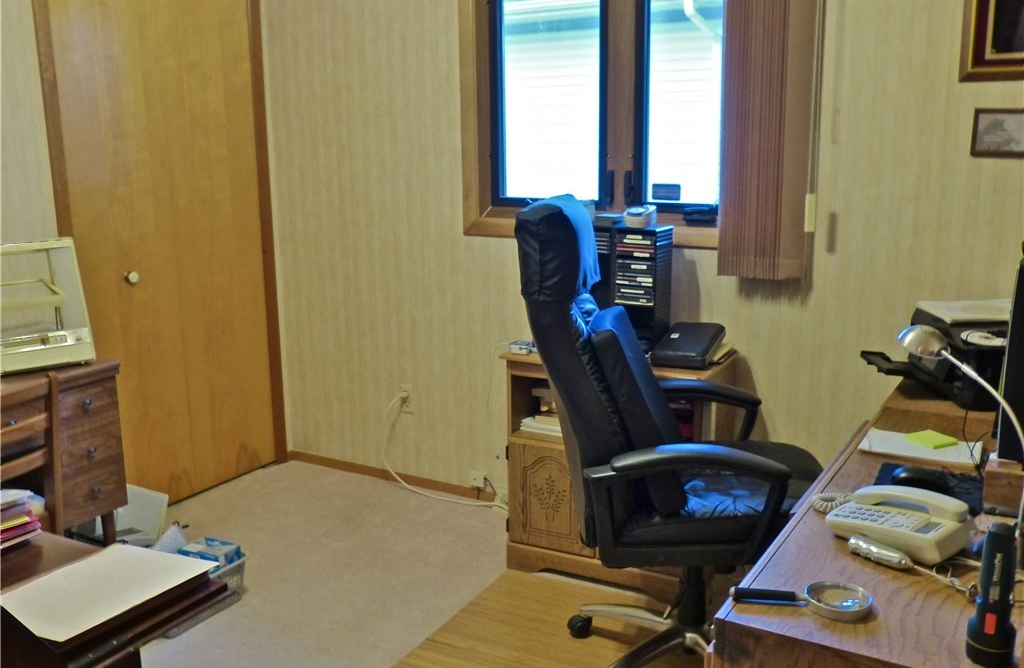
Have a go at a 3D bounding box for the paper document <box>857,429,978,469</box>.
[{"bbox_3d":[0.851,0.236,1.966,0.222,0.009,0.157,5,13,26],"label":"paper document"}]

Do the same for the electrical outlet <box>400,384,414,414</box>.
[{"bbox_3d":[-0.425,0.265,3.824,0.070,0.117,0.012,6,14,30],"label":"electrical outlet"}]

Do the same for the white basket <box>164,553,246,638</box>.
[{"bbox_3d":[-1.033,0.791,2.943,0.272,0.146,0.325,6,13,29],"label":"white basket"}]

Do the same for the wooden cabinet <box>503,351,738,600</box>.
[{"bbox_3d":[0.359,0.421,3.105,0.650,0.720,0.440,6,14,30],"label":"wooden cabinet"}]

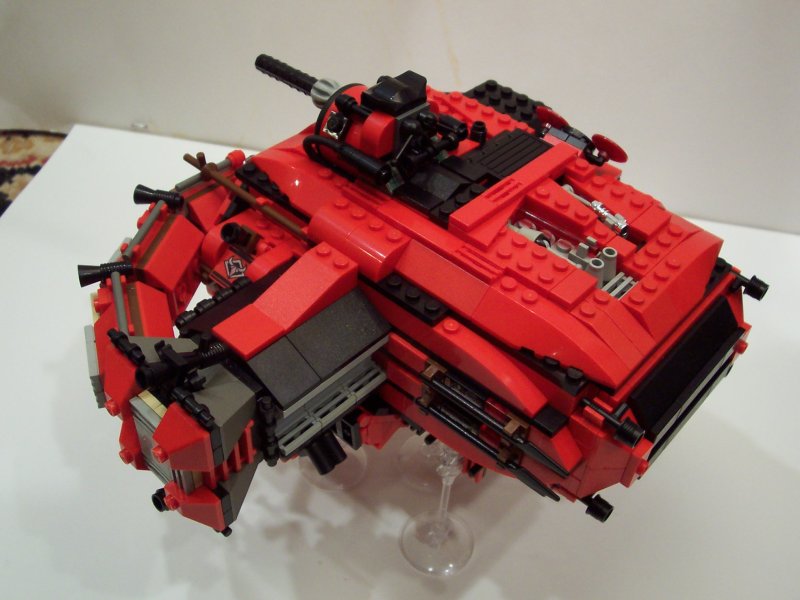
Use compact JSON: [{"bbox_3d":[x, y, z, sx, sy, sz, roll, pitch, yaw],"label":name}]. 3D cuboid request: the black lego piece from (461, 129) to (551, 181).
[{"bbox_3d":[0.039,-0.052,0.311,0.021,0.005,0.032,33,50,27],"label":"black lego piece"}]

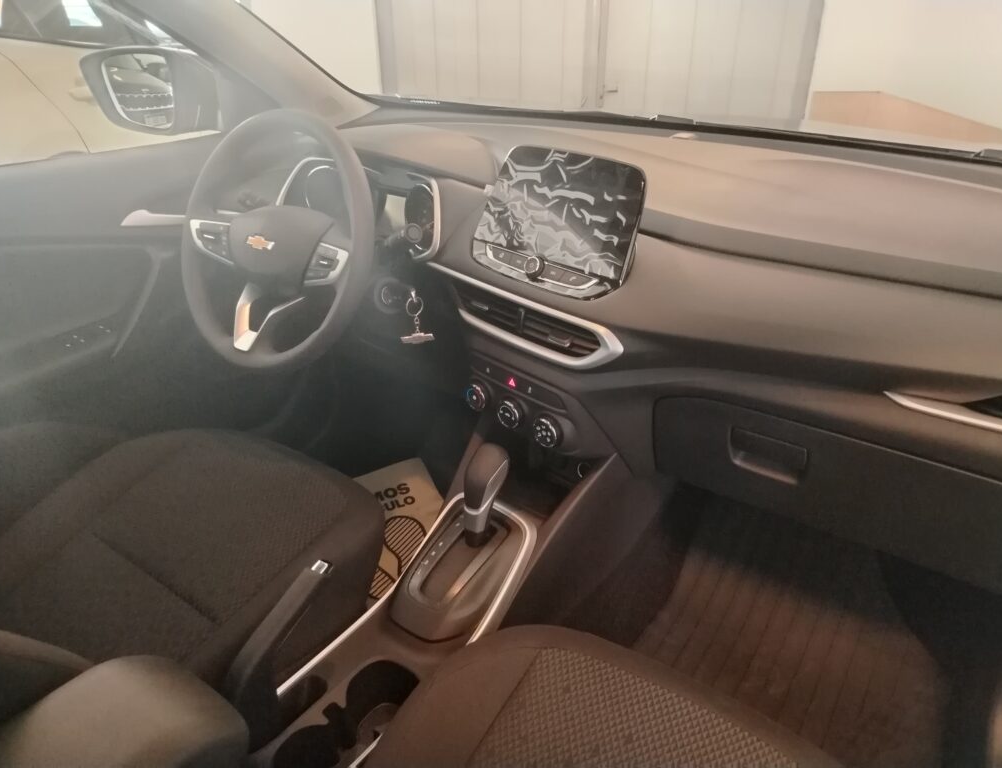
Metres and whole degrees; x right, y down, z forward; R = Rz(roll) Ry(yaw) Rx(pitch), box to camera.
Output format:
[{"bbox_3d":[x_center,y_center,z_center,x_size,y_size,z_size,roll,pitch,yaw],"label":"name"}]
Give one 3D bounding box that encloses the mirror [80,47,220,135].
[{"bbox_3d":[-0.655,-0.559,1.365,0.230,0.157,0.125,11,27,24],"label":"mirror"}]

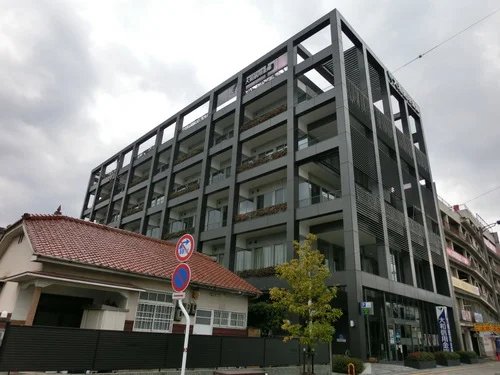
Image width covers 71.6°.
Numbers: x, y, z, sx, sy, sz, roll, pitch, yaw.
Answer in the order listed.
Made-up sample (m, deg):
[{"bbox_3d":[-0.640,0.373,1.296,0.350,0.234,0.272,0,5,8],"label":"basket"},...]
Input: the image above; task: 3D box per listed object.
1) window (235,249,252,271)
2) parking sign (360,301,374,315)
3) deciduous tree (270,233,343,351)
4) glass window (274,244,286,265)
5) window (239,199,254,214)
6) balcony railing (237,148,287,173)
[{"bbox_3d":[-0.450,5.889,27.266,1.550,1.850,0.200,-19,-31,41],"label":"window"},{"bbox_3d":[6.178,6.360,18.242,0.600,0.660,0.180,-19,-31,41],"label":"parking sign"},{"bbox_3d":[2.098,3.975,12.970,2.650,4.718,2.600,2,-23,1],"label":"deciduous tree"},{"bbox_3d":[2.189,4.958,24.693,1.050,1.800,0.120,-19,-31,41],"label":"glass window"},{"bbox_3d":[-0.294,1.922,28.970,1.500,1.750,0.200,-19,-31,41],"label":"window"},{"bbox_3d":[0.926,-1.978,27.167,5.400,0.750,0.350,-19,-31,41],"label":"balcony railing"}]

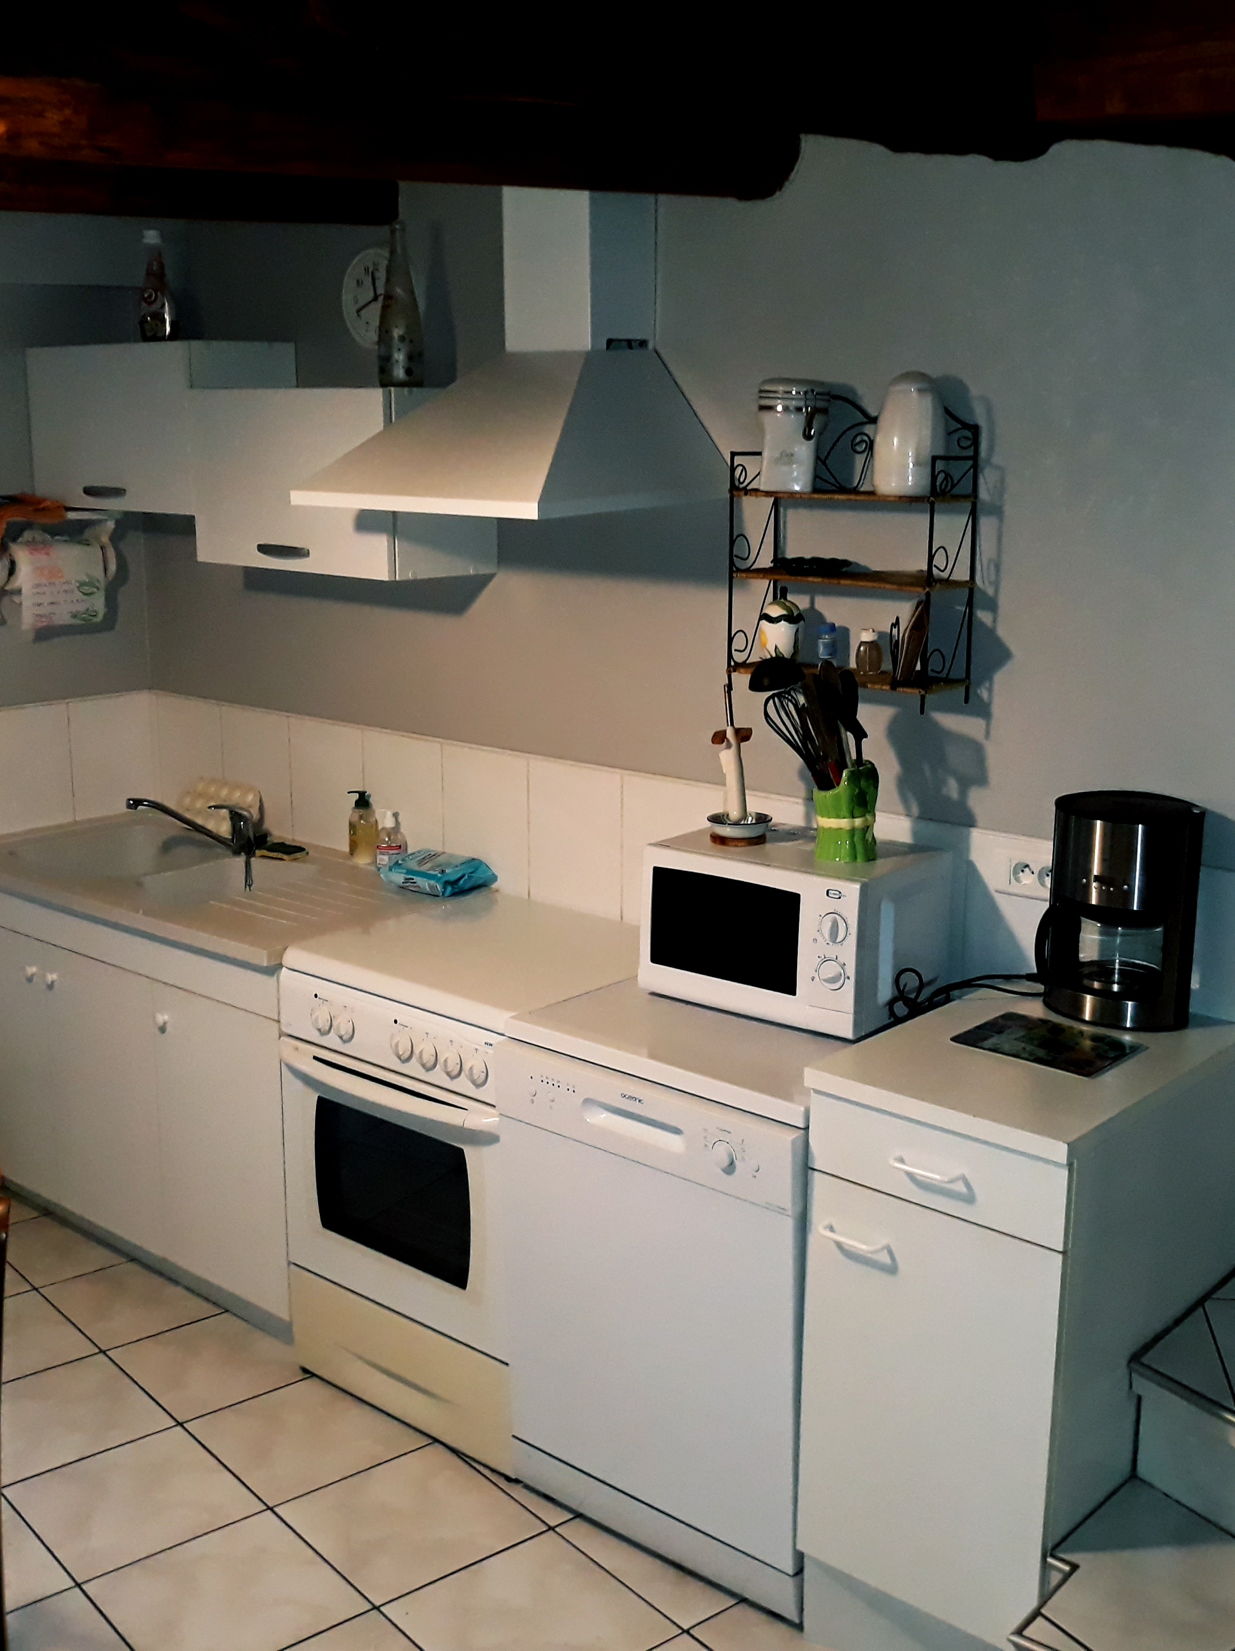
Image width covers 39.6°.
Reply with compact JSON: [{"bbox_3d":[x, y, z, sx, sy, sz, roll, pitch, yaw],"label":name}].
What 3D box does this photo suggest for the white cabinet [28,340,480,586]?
[{"bbox_3d":[-0.808,-0.809,3.737,1.213,0.467,0.305,11,15,39],"label":"white cabinet"}]

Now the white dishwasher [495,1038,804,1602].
[{"bbox_3d":[0.236,0.741,2.926,0.591,0.833,0.595,11,15,39],"label":"white dishwasher"}]

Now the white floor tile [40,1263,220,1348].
[{"bbox_3d":[-1.023,1.012,3.659,0.300,0.010,0.340,-9,15,-39],"label":"white floor tile"}]

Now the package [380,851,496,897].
[{"bbox_3d":[-0.383,0.107,3.654,0.216,0.049,0.130,11,15,39],"label":"package"}]

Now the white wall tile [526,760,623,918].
[{"bbox_3d":[-0.083,0.028,3.477,0.253,0.285,0.010,11,16,40],"label":"white wall tile"}]

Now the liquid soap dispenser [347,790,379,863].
[{"bbox_3d":[-0.570,0.001,3.836,0.065,0.157,0.060,0,12,0],"label":"liquid soap dispenser"}]

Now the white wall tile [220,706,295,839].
[{"bbox_3d":[-0.864,-0.125,4.131,0.257,0.285,0.010,11,16,40],"label":"white wall tile"}]

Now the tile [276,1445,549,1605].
[{"bbox_3d":[-0.349,1.168,2.885,0.333,0.010,0.333,-9,15,-39],"label":"tile"}]

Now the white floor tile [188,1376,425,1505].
[{"bbox_3d":[-0.565,1.112,3.135,0.333,0.010,0.333,-9,15,-39],"label":"white floor tile"}]

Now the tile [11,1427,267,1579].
[{"bbox_3d":[-0.822,1.151,2.922,0.333,0.010,0.333,-9,15,-39],"label":"tile"}]

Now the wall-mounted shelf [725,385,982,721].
[{"bbox_3d":[0.390,-0.453,2.884,0.400,0.525,0.142,11,15,39],"label":"wall-mounted shelf"}]

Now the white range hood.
[{"bbox_3d":[-0.187,-0.863,3.056,0.604,0.603,0.512,11,15,39],"label":"white range hood"}]

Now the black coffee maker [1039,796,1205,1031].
[{"bbox_3d":[0.774,0.128,2.636,0.237,0.334,0.173,11,15,39],"label":"black coffee maker"}]

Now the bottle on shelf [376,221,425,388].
[{"bbox_3d":[-0.406,-0.975,3.224,0.086,0.301,0.086,1,12,0],"label":"bottle on shelf"}]

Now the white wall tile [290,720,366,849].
[{"bbox_3d":[-0.659,-0.087,3.912,0.253,0.291,0.010,11,16,40],"label":"white wall tile"}]

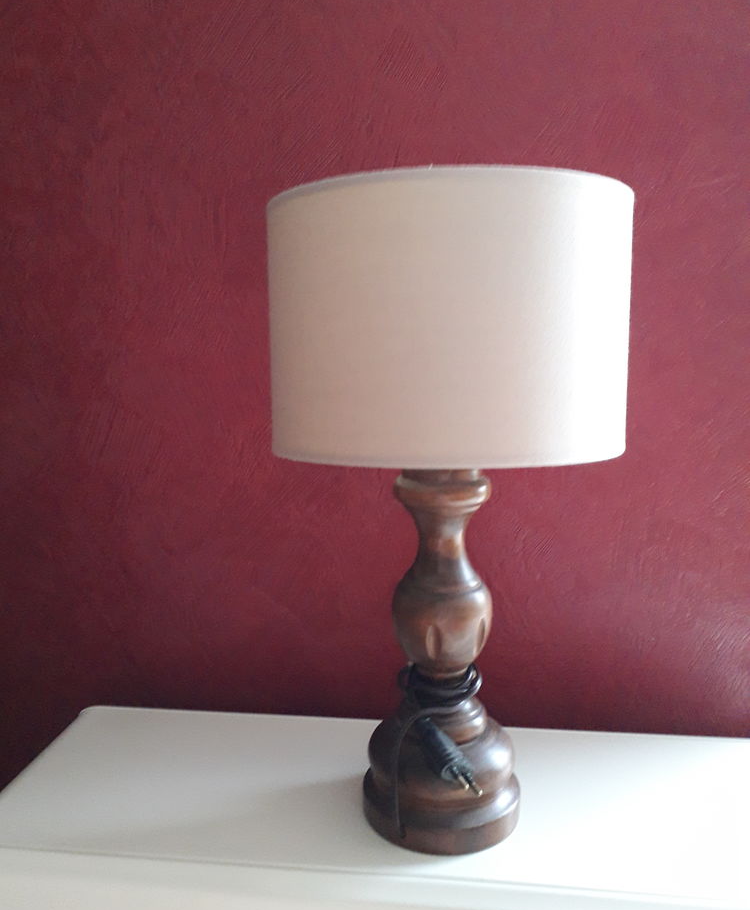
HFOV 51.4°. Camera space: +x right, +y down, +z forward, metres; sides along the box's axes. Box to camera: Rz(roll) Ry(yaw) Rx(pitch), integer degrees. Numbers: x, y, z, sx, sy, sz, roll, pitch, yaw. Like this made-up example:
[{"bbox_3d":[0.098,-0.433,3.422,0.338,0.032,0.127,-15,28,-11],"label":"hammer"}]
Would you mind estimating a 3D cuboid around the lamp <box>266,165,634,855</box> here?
[{"bbox_3d":[0.050,0.048,0.568,0.247,0.442,0.247,0,7,0],"label":"lamp"}]

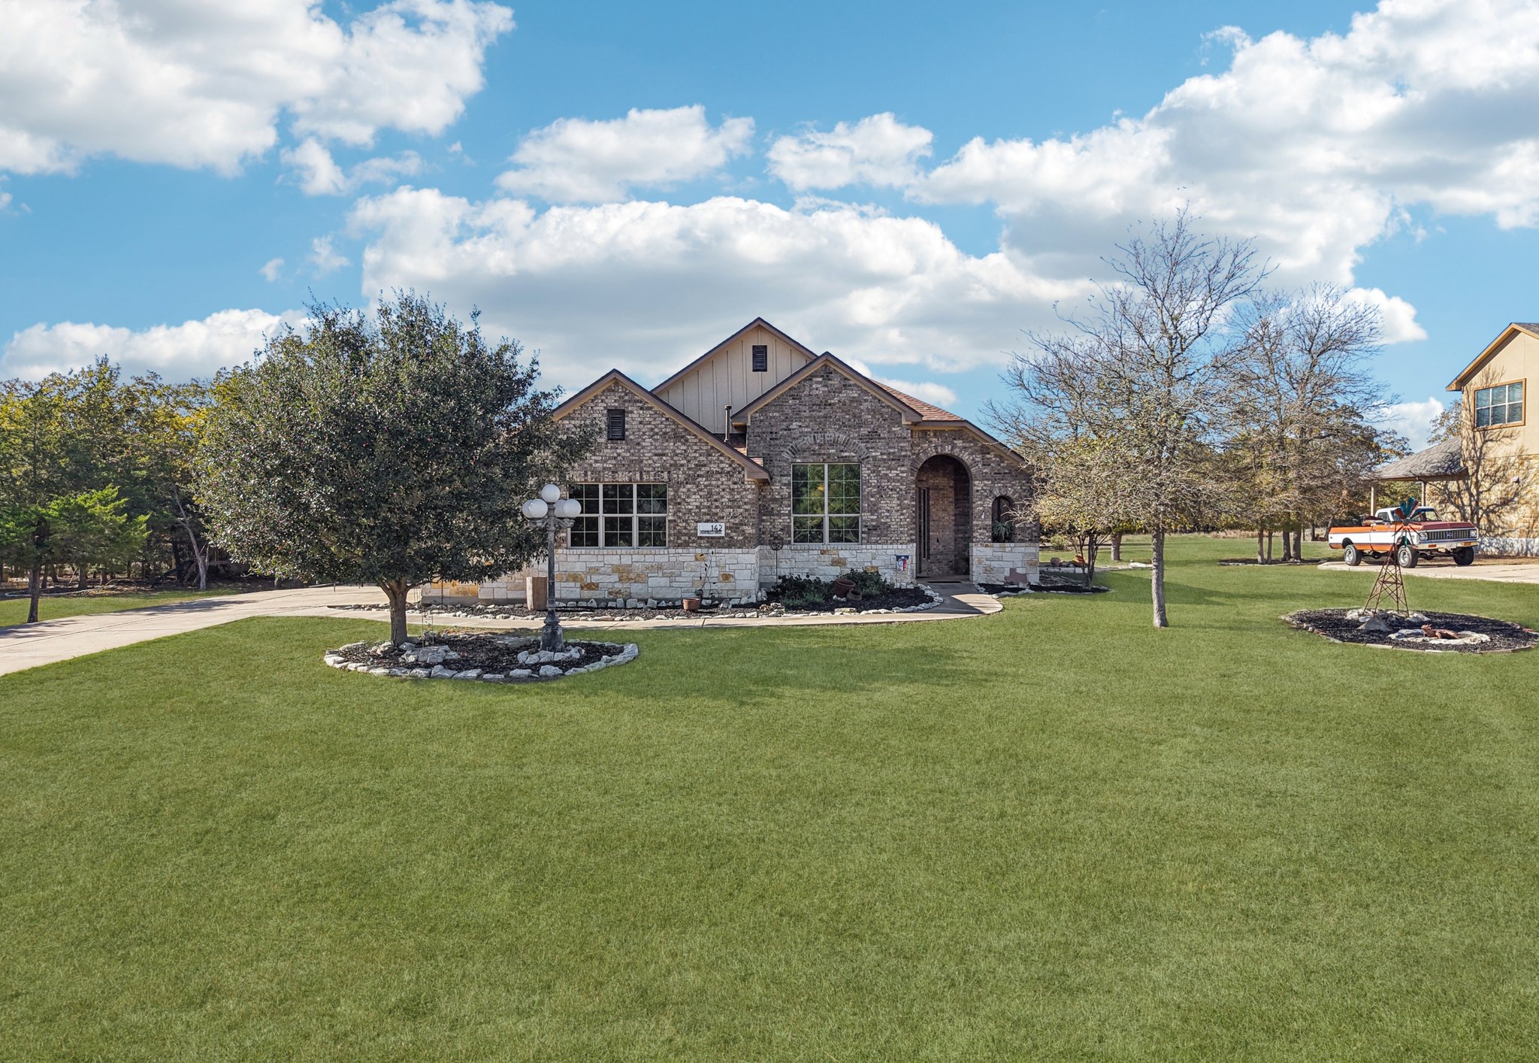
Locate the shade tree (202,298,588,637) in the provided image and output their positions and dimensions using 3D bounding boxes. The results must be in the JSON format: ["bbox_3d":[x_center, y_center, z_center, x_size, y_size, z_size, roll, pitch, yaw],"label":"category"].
[{"bbox_3d":[-5.950,-1.010,16.900,6.100,5.580,5.900,0,0,0],"label":"shade tree"}]

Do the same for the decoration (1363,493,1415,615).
[{"bbox_3d":[11.640,0.460,20.000,0.850,2.210,0.750,0,0,-27],"label":"decoration"}]

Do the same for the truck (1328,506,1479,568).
[{"bbox_3d":[20.600,0.180,34.900,2.000,1.900,5.300,0,0,2],"label":"truck"}]

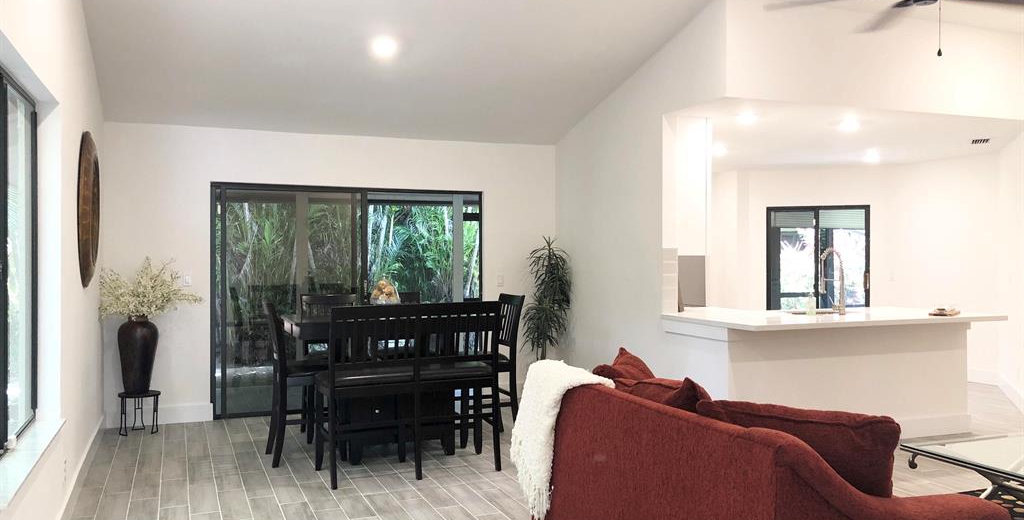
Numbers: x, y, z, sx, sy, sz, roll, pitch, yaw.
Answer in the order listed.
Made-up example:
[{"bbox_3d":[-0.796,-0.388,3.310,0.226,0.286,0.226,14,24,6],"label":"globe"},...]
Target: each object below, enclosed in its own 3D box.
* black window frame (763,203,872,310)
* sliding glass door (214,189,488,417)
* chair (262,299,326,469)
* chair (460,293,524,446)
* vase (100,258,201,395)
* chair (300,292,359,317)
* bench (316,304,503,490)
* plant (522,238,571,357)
[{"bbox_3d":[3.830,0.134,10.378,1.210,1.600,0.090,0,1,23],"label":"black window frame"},{"bbox_3d":[-1.427,0.351,7.501,2.430,2.000,0.110,0,1,-22],"label":"sliding glass door"},{"bbox_3d":[-1.431,0.826,5.749,0.540,1.070,0.470,0,1,-22],"label":"chair"},{"bbox_3d":[-0.215,0.816,6.264,0.540,1.080,0.470,0,1,-22],"label":"chair"},{"bbox_3d":[-2.827,0.510,6.497,0.720,1.070,0.580,0,1,-22],"label":"vase"},{"bbox_3d":[-1.384,0.820,6.459,0.460,1.080,0.540,0,1,-22],"label":"chair"},{"bbox_3d":[-0.665,0.826,5.391,1.150,1.080,0.540,0,1,-22],"label":"bench"},{"bbox_3d":[0.326,0.562,7.691,0.460,1.560,0.460,0,0,0],"label":"plant"}]

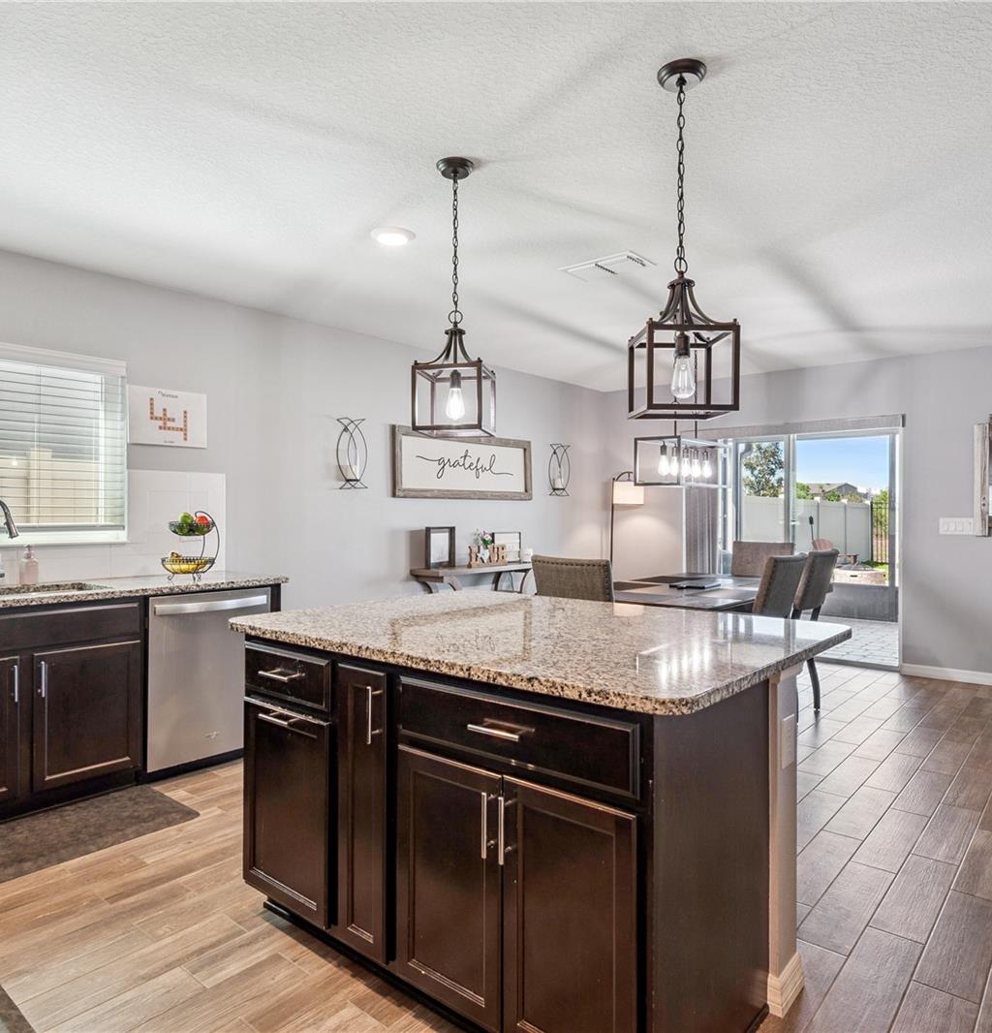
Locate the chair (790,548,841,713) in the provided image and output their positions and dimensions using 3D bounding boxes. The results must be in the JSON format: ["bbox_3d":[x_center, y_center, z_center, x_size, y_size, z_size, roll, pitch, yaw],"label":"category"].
[{"bbox_3d":[1.715,0.702,4.476,0.620,1.000,0.470,0,0,40],"label":"chair"}]

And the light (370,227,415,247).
[{"bbox_3d":[-0.451,-1.212,3.194,0.190,0.028,0.190,0,0,0],"label":"light"}]

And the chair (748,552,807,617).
[{"bbox_3d":[1.297,0.705,3.978,0.620,1.000,0.470,0,0,40],"label":"chair"}]

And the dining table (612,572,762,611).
[{"bbox_3d":[1.255,0.821,4.575,1.000,0.760,1.810,0,0,40],"label":"dining table"}]

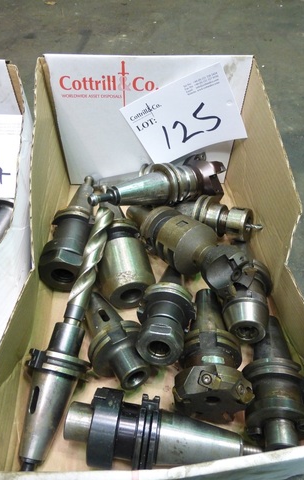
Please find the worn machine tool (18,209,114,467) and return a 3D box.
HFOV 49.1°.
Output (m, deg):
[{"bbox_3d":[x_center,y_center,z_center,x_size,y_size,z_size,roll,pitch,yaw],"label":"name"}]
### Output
[{"bbox_3d":[-0.081,0.085,0.338,0.064,0.064,0.268,11,69,8],"label":"worn machine tool"}]

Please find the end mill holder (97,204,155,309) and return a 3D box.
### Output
[{"bbox_3d":[-0.045,-0.002,0.434,0.065,0.065,0.186,-9,46,-10],"label":"end mill holder"}]

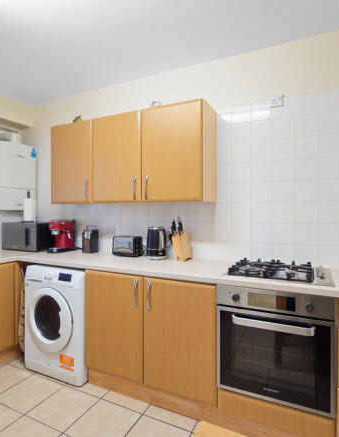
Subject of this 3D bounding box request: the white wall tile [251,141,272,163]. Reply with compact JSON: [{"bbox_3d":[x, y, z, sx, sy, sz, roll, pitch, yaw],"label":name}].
[{"bbox_3d":[0.693,-0.503,2.061,0.150,0.150,0.010,0,0,26],"label":"white wall tile"}]

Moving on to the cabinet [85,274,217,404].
[{"bbox_3d":[-0.045,0.744,2.067,1.000,0.717,0.570,0,0,26],"label":"cabinet"}]

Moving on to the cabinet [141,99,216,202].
[{"bbox_3d":[0.072,-0.487,2.174,0.505,0.724,0.325,0,0,26],"label":"cabinet"}]

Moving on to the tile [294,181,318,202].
[{"bbox_3d":[0.966,-0.197,1.931,0.150,0.150,0.010,0,0,26],"label":"tile"}]

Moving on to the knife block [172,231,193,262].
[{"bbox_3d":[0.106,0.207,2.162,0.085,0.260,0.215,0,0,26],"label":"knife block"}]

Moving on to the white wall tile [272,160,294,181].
[{"bbox_3d":[0.829,-0.348,1.989,0.149,0.150,0.009,0,0,26],"label":"white wall tile"}]

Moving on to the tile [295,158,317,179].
[{"bbox_3d":[0.964,-0.347,1.924,0.149,0.150,0.009,0,0,26],"label":"tile"}]

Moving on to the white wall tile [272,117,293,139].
[{"bbox_3d":[0.829,-0.652,1.987,0.149,0.150,0.009,0,0,26],"label":"white wall tile"}]

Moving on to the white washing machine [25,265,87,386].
[{"bbox_3d":[-0.811,0.828,2.374,0.597,0.850,0.570,0,0,26],"label":"white washing machine"}]

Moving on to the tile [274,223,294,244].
[{"bbox_3d":[0.829,0.108,1.993,0.149,0.150,0.009,0,0,26],"label":"tile"}]

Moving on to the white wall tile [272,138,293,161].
[{"bbox_3d":[0.829,-0.495,1.978,0.150,0.150,0.010,0,0,26],"label":"white wall tile"}]

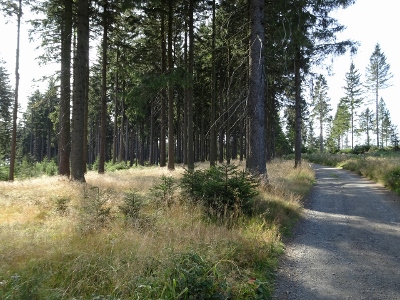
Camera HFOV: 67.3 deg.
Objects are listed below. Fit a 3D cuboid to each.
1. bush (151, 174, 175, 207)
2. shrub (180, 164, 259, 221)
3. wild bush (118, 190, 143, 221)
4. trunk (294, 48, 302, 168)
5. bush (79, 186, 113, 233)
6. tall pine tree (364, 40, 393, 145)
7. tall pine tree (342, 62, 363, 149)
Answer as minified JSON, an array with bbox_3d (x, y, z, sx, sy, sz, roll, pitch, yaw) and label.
[{"bbox_3d":[-0.999,1.079,8.000,0.620,0.850,0.620,0,-1,0],"label":"bush"},{"bbox_3d":[0.467,1.019,7.200,1.810,1.340,1.500,0,-1,0],"label":"shrub"},{"bbox_3d":[-1.596,1.275,6.900,0.530,0.690,0.530,0,-1,0],"label":"wild bush"},{"bbox_3d":[6.701,-2.832,20.500,0.440,8.190,0.440,0,-1,0],"label":"trunk"},{"bbox_3d":[-2.122,1.208,6.100,0.670,0.930,0.670,0,-1,0],"label":"bush"},{"bbox_3d":[32.087,-9.797,54.000,5.030,19.050,5.030,0,-1,0],"label":"tall pine tree"},{"bbox_3d":[27.921,-8.147,55.000,3.660,15.750,3.660,0,-1,0],"label":"tall pine tree"}]

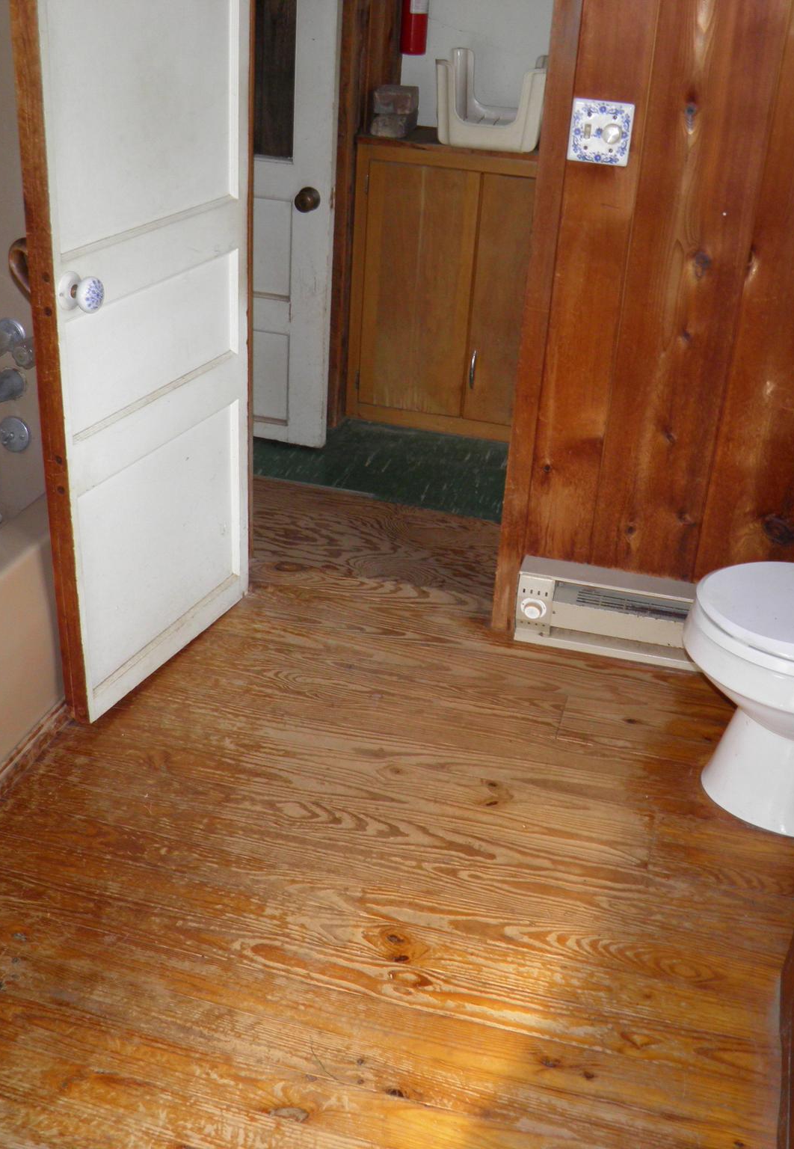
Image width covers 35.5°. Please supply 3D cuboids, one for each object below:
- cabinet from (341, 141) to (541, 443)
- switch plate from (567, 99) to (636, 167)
[{"bbox_3d":[0.253,-0.882,3.829,0.745,0.875,0.260,11,31,13],"label":"cabinet"},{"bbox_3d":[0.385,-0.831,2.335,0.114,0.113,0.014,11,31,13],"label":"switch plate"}]

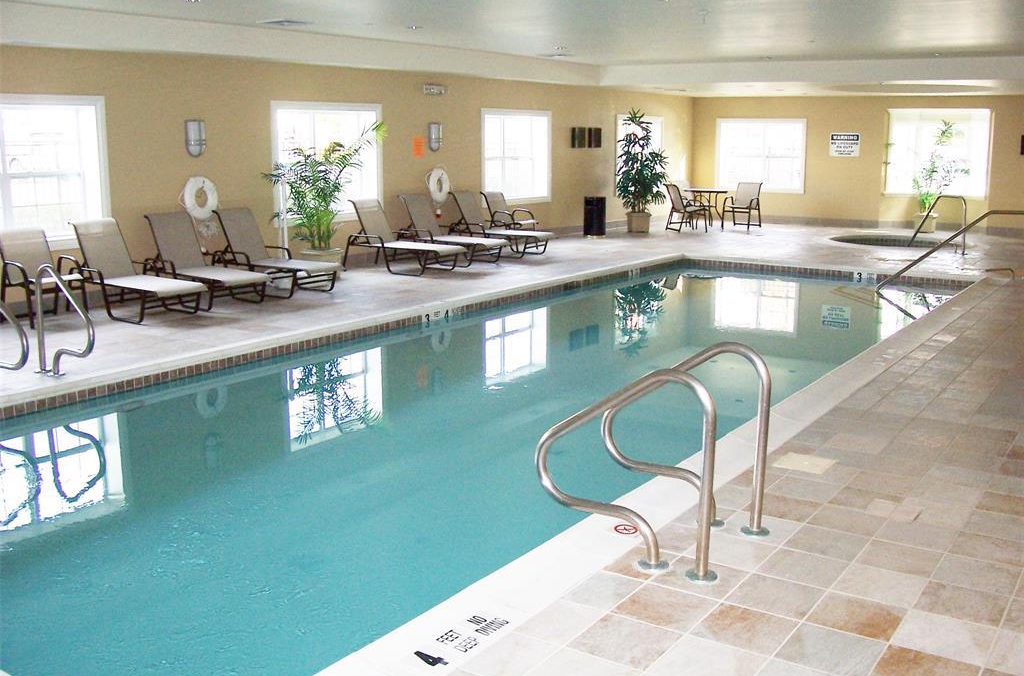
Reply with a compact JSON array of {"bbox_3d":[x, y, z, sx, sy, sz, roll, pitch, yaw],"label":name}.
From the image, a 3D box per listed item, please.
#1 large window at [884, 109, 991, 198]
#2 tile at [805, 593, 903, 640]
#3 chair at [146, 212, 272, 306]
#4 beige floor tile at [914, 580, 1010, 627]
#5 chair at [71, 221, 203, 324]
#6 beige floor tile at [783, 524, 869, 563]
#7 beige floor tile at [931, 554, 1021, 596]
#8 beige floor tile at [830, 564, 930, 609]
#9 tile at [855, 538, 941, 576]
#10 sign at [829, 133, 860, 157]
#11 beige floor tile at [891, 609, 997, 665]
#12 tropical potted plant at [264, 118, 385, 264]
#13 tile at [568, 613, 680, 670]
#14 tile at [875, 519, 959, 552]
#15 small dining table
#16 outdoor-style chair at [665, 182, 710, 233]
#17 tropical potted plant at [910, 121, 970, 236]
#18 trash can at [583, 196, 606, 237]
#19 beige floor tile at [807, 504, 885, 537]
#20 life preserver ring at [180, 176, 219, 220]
[{"bbox_3d":[8.176,-3.535,19.304,1.860,1.650,0.120,7,13,34],"label":"large window"},{"bbox_3d":[1.224,0.989,3.562,0.300,0.010,0.300,7,13,34],"label":"tile"},{"bbox_3d":[-3.280,-0.836,10.854,1.330,0.950,0.690,5,12,27],"label":"chair"},{"bbox_3d":[1.660,0.983,3.699,0.300,0.010,0.300,7,13,34],"label":"beige floor tile"},{"bbox_3d":[-3.750,-0.696,10.076,1.580,0.920,0.700,7,13,34],"label":"chair"},{"bbox_3d":[1.341,0.877,4.283,0.300,0.010,0.300,7,13,34],"label":"beige floor tile"},{"bbox_3d":[1.816,0.926,3.925,0.304,0.012,0.304,8,13,34],"label":"beige floor tile"},{"bbox_3d":[1.405,0.947,3.835,0.304,0.012,0.304,8,13,34],"label":"beige floor tile"},{"bbox_3d":[1.602,0.913,4.154,0.300,0.010,0.300,7,13,34],"label":"tile"},{"bbox_3d":[6.666,-3.856,20.128,0.610,0.460,0.020,7,13,34],"label":"sign"},{"bbox_3d":[1.486,1.032,3.450,0.300,0.010,0.300,7,13,34],"label":"beige floor tile"},{"bbox_3d":[-2.227,-1.666,12.349,1.150,1.900,1.220,0,11,0],"label":"tropical potted plant"},{"bbox_3d":[0.395,1.051,3.479,0.300,0.010,0.300,7,13,34],"label":"tile"},{"bbox_3d":[1.752,0.851,4.339,0.304,0.012,0.304,8,13,34],"label":"tile"},{"bbox_3d":[3.774,-2.489,19.513,0.880,0.720,0.880,7,13,34],"label":"small dining table"},{"bbox_3d":[3.363,-2.486,19.205,0.693,0.897,0.612,-4,12,-19],"label":"outdoor-style chair"},{"bbox_3d":[8.316,-3.119,19.445,1.122,2.213,1.020,8,13,34],"label":"tropical potted plant"},{"bbox_3d":[1.514,-2.202,18.306,0.400,0.710,0.400,1,11,7],"label":"trash can"},{"bbox_3d":[1.530,0.834,4.577,0.300,0.010,0.300,7,13,34],"label":"beige floor tile"},{"bbox_3d":[-3.526,-1.577,11.397,0.100,0.510,0.510,7,13,34],"label":"life preserver ring"}]

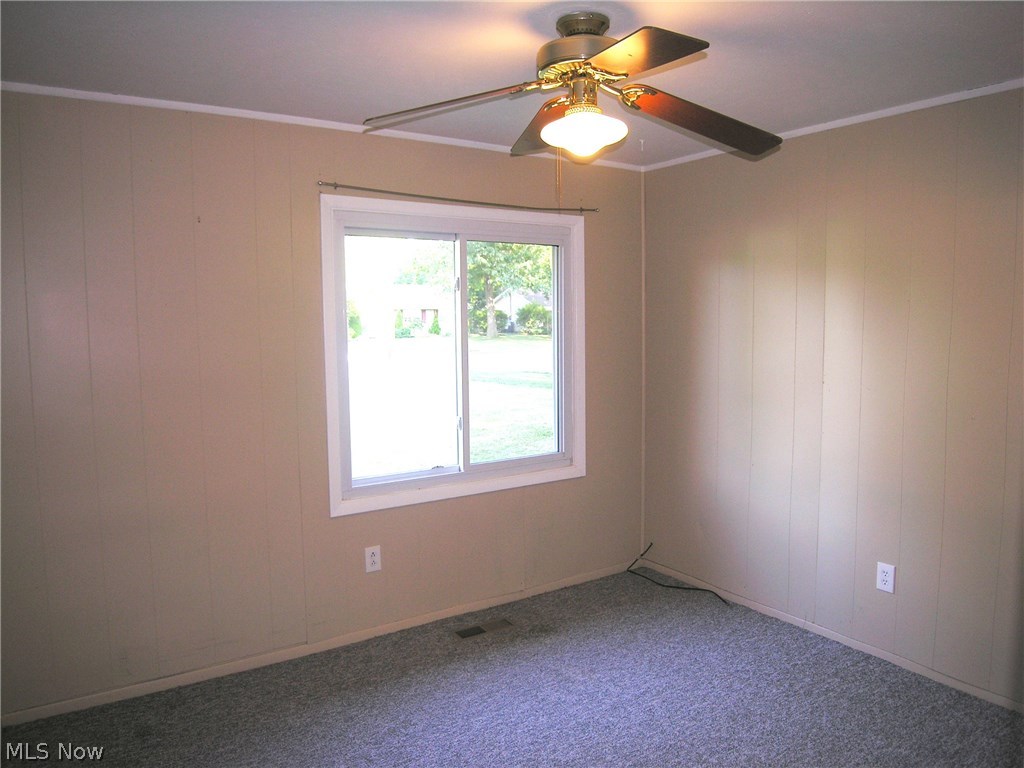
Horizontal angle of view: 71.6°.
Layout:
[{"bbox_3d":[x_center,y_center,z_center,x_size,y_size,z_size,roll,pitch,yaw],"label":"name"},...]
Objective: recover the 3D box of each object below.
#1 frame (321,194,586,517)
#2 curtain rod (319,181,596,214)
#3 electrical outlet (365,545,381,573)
[{"bbox_3d":[-0.231,-0.157,3.621,1.490,1.458,0.090,-4,6,-33],"label":"frame"},{"bbox_3d":[-0.185,-0.905,3.513,1.585,0.045,0.055,-4,6,-33],"label":"curtain rod"},{"bbox_3d":[-0.660,0.837,3.391,0.076,0.120,0.008,-4,6,-33],"label":"electrical outlet"}]

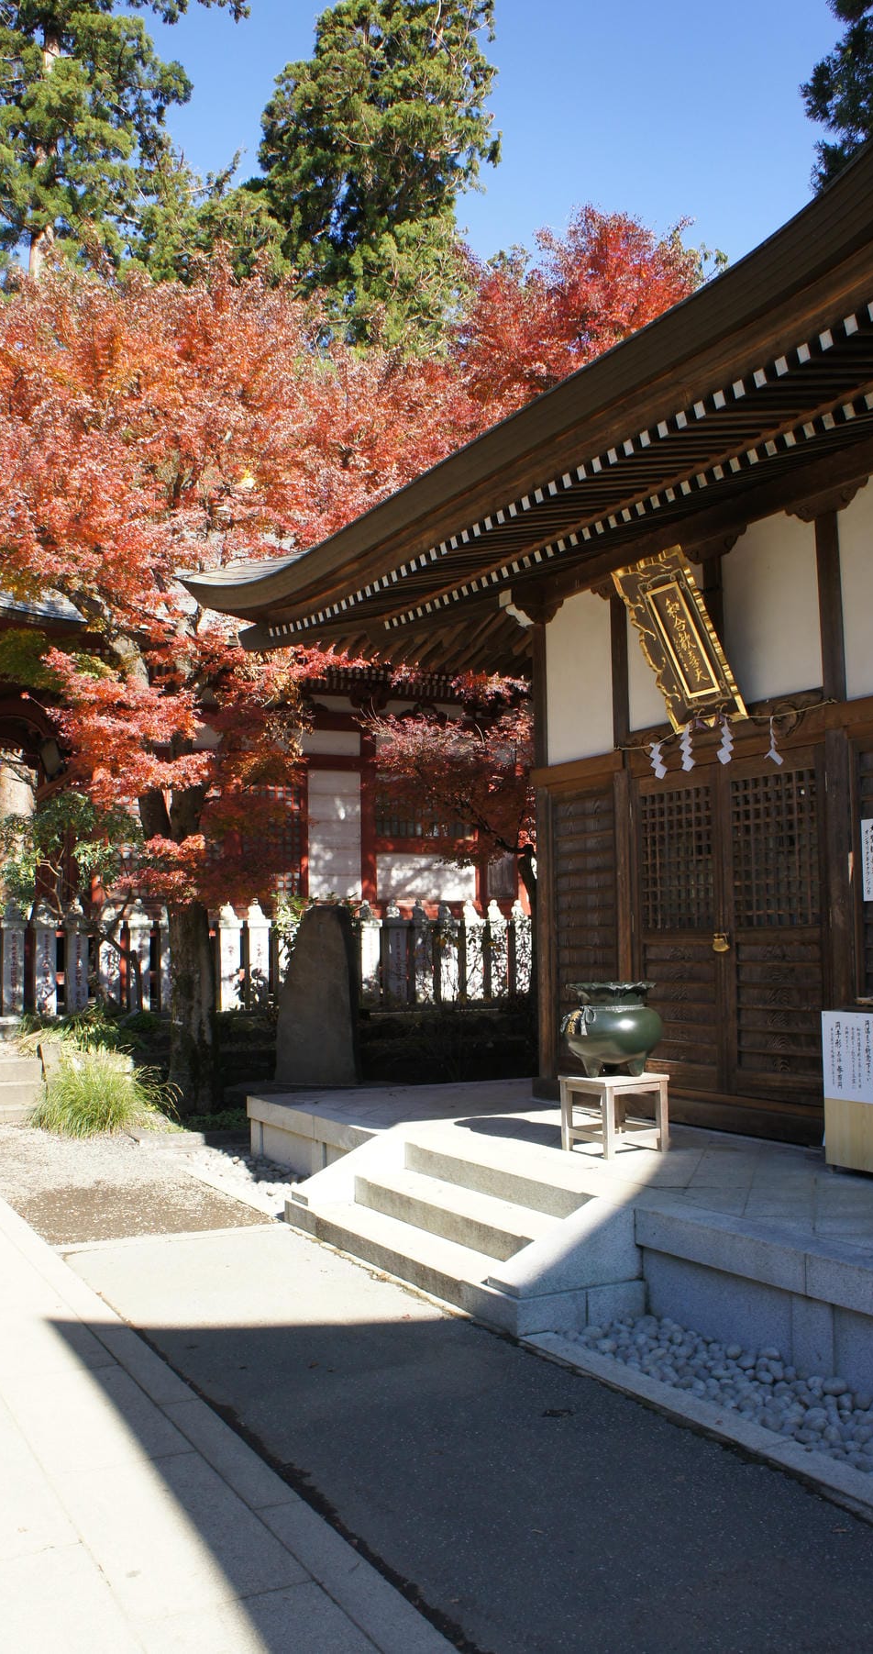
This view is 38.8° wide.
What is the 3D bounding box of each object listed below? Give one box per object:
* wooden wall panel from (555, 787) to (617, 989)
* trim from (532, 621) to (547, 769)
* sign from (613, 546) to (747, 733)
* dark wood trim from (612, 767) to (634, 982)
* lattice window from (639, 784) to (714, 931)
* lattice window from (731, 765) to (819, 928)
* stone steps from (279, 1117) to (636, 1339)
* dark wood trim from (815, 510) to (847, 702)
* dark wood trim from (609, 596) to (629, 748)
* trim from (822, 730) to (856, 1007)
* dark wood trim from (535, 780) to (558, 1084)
[{"bbox_3d":[1.118,0.784,9.189,0.061,2.158,0.790,3,-7,-30],"label":"wooden wall panel"},{"bbox_3d":[0.861,-1.029,9.798,0.129,1.160,0.190,3,-7,-30],"label":"trim"},{"bbox_3d":[1.572,-1.184,7.916,0.099,1.148,0.669,-28,9,-29],"label":"sign"},{"bbox_3d":[1.368,0.718,8.737,0.129,2.242,0.188,3,-7,-30],"label":"dark wood trim"},{"bbox_3d":[1.617,0.217,8.361,0.061,0.953,0.748,3,-7,-30],"label":"lattice window"},{"bbox_3d":[2.064,0.136,7.589,0.061,0.953,0.732,3,-7,-30],"label":"lattice window"},{"bbox_3d":[0.042,1.950,6.200,0.704,0.427,2.379,3,-7,-30],"label":"stone steps"},{"bbox_3d":[2.342,-1.282,7.240,0.129,1.129,0.173,3,-7,-30],"label":"dark wood trim"},{"bbox_3d":[1.368,-1.112,8.921,0.129,1.148,0.183,3,-7,-30],"label":"dark wood trim"},{"bbox_3d":[2.348,0.548,7.044,0.129,2.227,0.179,3,-7,-30],"label":"trim"},{"bbox_3d":[0.876,0.811,9.587,0.129,2.250,0.200,3,-7,-30],"label":"dark wood trim"}]

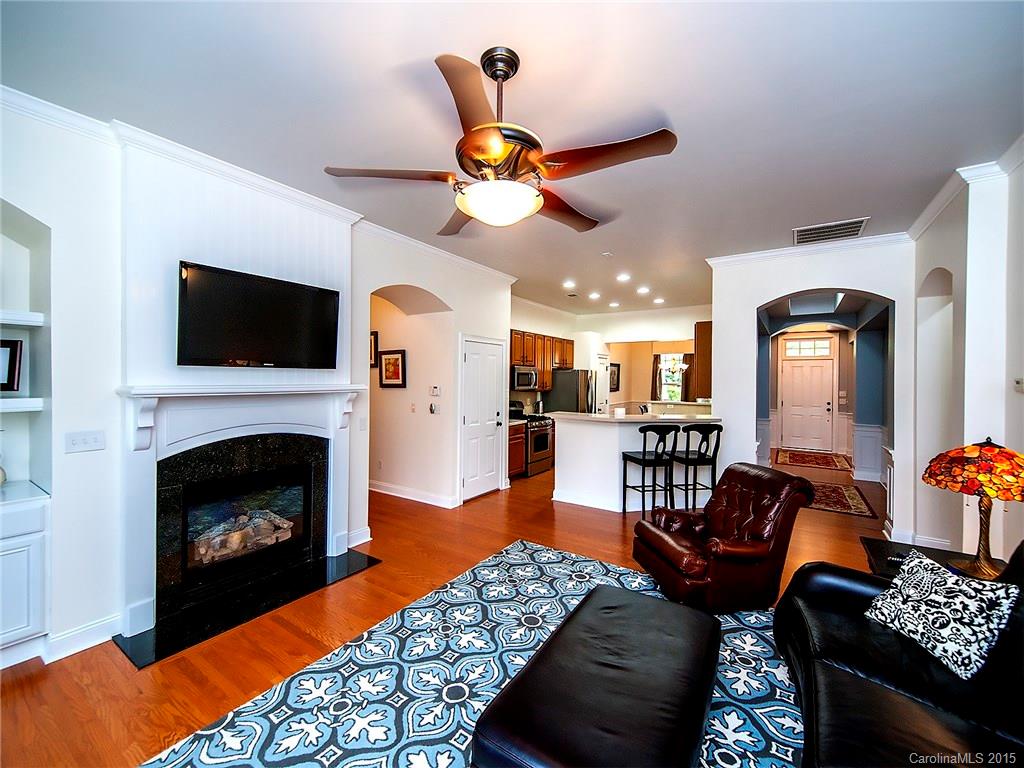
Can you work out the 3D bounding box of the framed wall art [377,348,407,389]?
[{"bbox_3d":[-1.619,-0.195,5.616,0.535,0.505,0.030,1,0,34],"label":"framed wall art"}]

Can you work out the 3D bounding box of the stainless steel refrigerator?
[{"bbox_3d":[1.166,0.625,8.380,0.840,1.757,0.890,1,0,34],"label":"stainless steel refrigerator"}]

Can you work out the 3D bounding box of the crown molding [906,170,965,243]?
[{"bbox_3d":[3.560,-1.444,3.501,0.086,0.086,1.510,1,0,34],"label":"crown molding"}]

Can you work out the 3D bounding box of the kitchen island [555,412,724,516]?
[{"bbox_3d":[1.487,0.973,5.236,1.880,1.085,1.060,1,0,34],"label":"kitchen island"}]

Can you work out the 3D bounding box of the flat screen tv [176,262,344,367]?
[{"bbox_3d":[-1.829,-0.451,3.095,0.075,0.666,1.112,4,2,34],"label":"flat screen tv"}]

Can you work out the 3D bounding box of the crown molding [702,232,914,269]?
[{"bbox_3d":[3.164,-1.446,4.556,1.870,0.095,0.075,1,0,34],"label":"crown molding"}]

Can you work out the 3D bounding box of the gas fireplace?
[{"bbox_3d":[-1.767,0.955,3.024,0.560,1.120,1.608,1,0,34],"label":"gas fireplace"}]

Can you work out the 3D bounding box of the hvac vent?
[{"bbox_3d":[3.131,-1.481,4.106,0.575,0.030,0.550,1,0,34],"label":"hvac vent"}]

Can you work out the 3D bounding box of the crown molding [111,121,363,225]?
[{"bbox_3d":[-1.865,-1.486,3.113,0.089,0.084,1.692,1,0,34],"label":"crown molding"}]

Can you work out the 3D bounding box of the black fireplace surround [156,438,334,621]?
[{"bbox_3d":[-1.923,0.943,3.109,0.080,1.117,1.177,1,0,34],"label":"black fireplace surround"}]

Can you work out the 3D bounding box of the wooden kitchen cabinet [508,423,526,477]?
[{"bbox_3d":[-0.170,1.065,6.658,0.600,0.880,0.640,1,0,34],"label":"wooden kitchen cabinet"}]

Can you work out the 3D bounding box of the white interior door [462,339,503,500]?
[{"bbox_3d":[-0.388,0.471,5.564,0.045,2.030,0.815,1,0,34],"label":"white interior door"}]

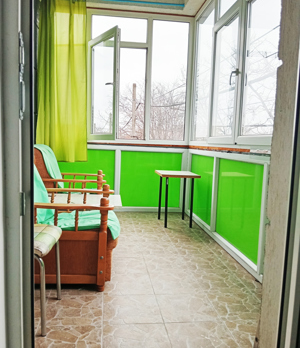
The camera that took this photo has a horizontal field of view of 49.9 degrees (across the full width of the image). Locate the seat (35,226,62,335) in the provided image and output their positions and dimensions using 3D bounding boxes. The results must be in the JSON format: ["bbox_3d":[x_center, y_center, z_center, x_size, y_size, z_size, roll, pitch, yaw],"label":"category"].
[{"bbox_3d":[-0.707,0.564,1.776,0.400,0.465,0.450,2,6,-5],"label":"seat"}]

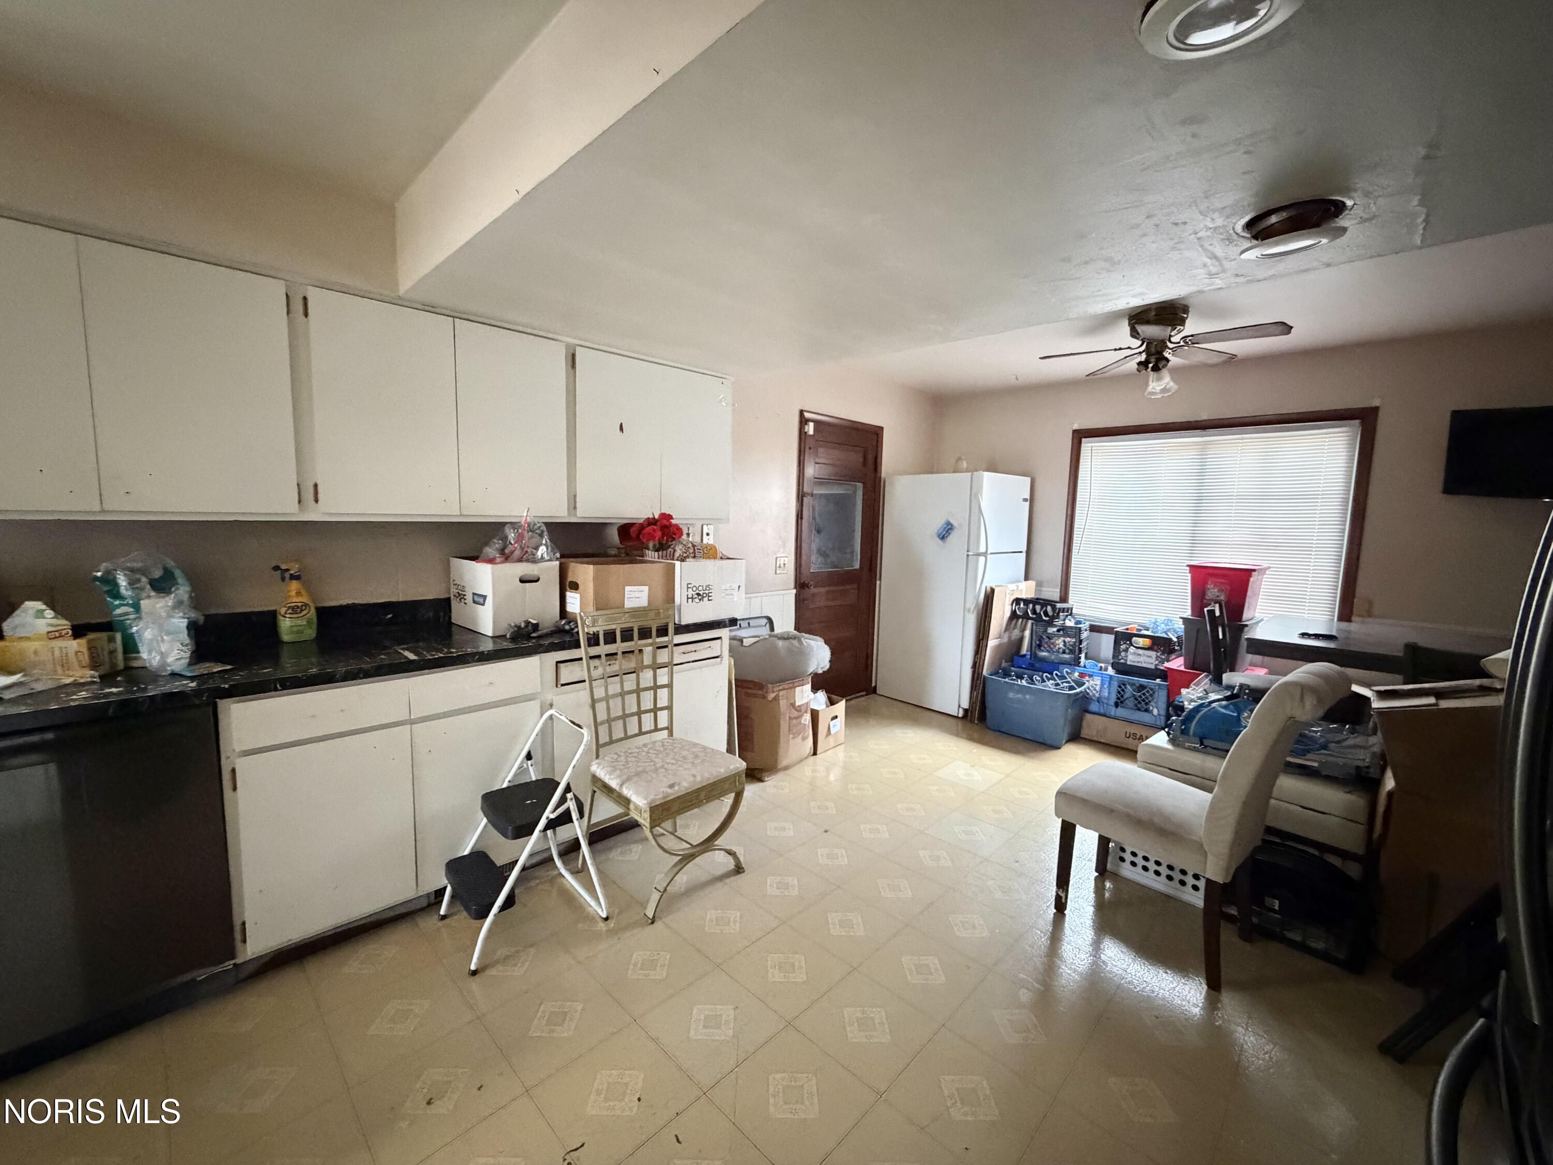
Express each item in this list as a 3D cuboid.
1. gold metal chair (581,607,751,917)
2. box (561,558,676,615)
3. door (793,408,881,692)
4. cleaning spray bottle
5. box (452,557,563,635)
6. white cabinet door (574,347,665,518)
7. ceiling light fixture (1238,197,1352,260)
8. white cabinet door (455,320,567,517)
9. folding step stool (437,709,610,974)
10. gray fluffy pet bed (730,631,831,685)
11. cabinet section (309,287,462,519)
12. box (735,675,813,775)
[{"bbox_3d":[-0.425,0.626,2.411,0.480,1.025,0.480,8,9,43],"label":"gold metal chair"},{"bbox_3d":[-0.700,0.045,2.771,0.380,0.275,0.295,-4,8,-41],"label":"box"},{"bbox_3d":[0.455,-0.113,4.566,0.080,2.070,0.970,8,9,43],"label":"door"},{"bbox_3d":[-1.701,0.067,2.225,0.072,0.280,0.124,8,9,43],"label":"cleaning spray bottle"},{"bbox_3d":[-1.131,0.042,2.634,0.415,0.273,0.288,6,8,40],"label":"box"},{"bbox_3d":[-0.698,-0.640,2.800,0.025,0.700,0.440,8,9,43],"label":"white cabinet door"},{"bbox_3d":[1.233,-0.844,1.509,0.215,0.078,0.215,7,8,44],"label":"ceiling light fixture"},{"bbox_3d":[-1.039,-0.621,2.496,0.025,0.712,0.436,7,8,44],"label":"white cabinet door"},{"bbox_3d":[-0.870,0.828,2.135,0.440,0.680,0.385,-4,8,-41],"label":"folding step stool"},{"bbox_3d":[0.001,0.420,3.615,0.420,0.300,0.680,7,9,44],"label":"gray fluffy pet bed"},{"bbox_3d":[-1.321,-0.585,2.151,0.025,0.700,0.425,8,9,43],"label":"cabinet section"},{"bbox_3d":[-0.084,0.770,3.618,0.420,0.510,0.460,6,7,38],"label":"box"}]

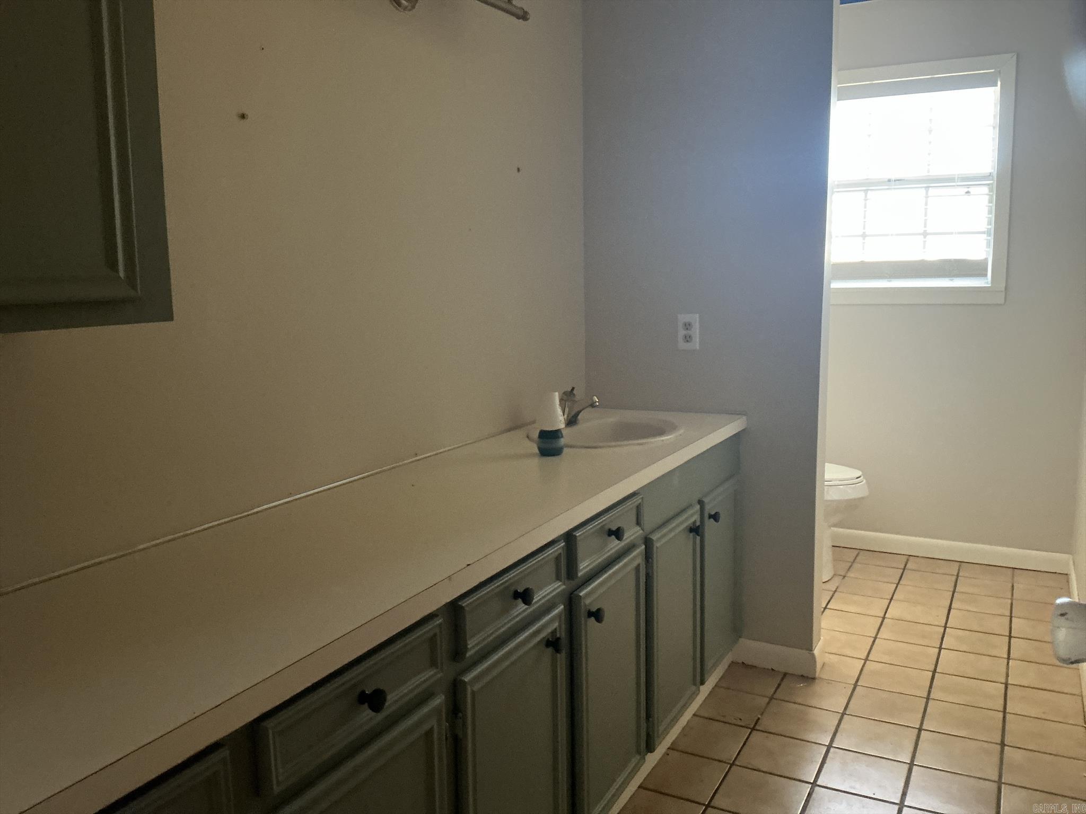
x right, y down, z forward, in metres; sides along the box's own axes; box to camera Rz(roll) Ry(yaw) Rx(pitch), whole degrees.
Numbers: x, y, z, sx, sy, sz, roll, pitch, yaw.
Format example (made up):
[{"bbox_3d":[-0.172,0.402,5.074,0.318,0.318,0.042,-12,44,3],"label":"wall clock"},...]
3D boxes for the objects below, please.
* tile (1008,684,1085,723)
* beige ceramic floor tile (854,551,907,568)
[{"bbox_3d":[1.483,0.887,2.593,0.194,0.010,0.195,3,10,29],"label":"tile"},{"bbox_3d":[1.517,0.688,3.926,0.199,0.009,0.199,3,9,29],"label":"beige ceramic floor tile"}]

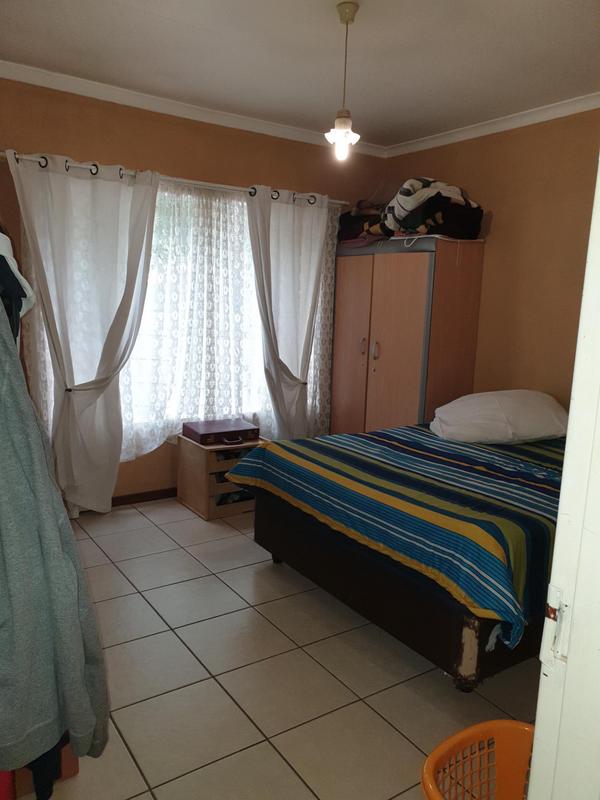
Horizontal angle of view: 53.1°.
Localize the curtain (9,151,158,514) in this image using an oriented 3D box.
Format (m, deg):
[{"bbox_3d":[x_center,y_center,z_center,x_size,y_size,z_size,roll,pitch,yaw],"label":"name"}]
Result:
[{"bbox_3d":[-1.316,-0.325,3.782,0.861,2.184,0.138,-4,11,-34],"label":"curtain"}]

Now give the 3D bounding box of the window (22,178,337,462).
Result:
[{"bbox_3d":[-0.681,-0.530,4.298,2.330,1.864,0.103,-4,11,-34],"label":"window"}]

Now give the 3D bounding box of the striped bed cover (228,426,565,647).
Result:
[{"bbox_3d":[0.928,0.479,3.223,1.916,0.415,1.687,-4,11,-34],"label":"striped bed cover"}]

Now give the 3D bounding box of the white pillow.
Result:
[{"bbox_3d":[1.266,0.101,3.883,0.533,0.221,0.652,-4,11,-34],"label":"white pillow"}]

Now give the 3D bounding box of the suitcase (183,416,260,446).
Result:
[{"bbox_3d":[-0.543,0.214,4.145,0.423,0.111,0.328,-4,11,-34],"label":"suitcase"}]

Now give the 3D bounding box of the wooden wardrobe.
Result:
[{"bbox_3d":[0.777,-0.241,4.701,0.494,1.896,1.067,-4,11,-34],"label":"wooden wardrobe"}]

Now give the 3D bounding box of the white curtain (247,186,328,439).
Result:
[{"bbox_3d":[-0.107,-0.420,4.609,0.691,2.212,0.138,-4,11,-34],"label":"white curtain"}]

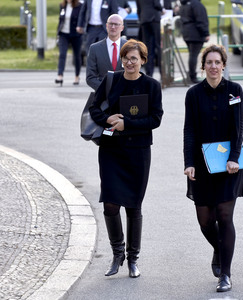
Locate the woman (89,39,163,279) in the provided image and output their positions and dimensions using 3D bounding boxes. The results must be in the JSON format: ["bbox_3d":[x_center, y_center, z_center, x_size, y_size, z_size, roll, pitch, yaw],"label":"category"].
[{"bbox_3d":[0.030,0.054,17.920,0.530,1.690,0.450,1,5,7],"label":"woman"}]

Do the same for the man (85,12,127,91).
[{"bbox_3d":[-0.068,-0.357,22.850,0.550,1.760,0.360,0,5,-2],"label":"man"}]

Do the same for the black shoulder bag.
[{"bbox_3d":[-0.180,-0.305,17.950,0.180,0.530,0.360,-2,5,-21],"label":"black shoulder bag"}]

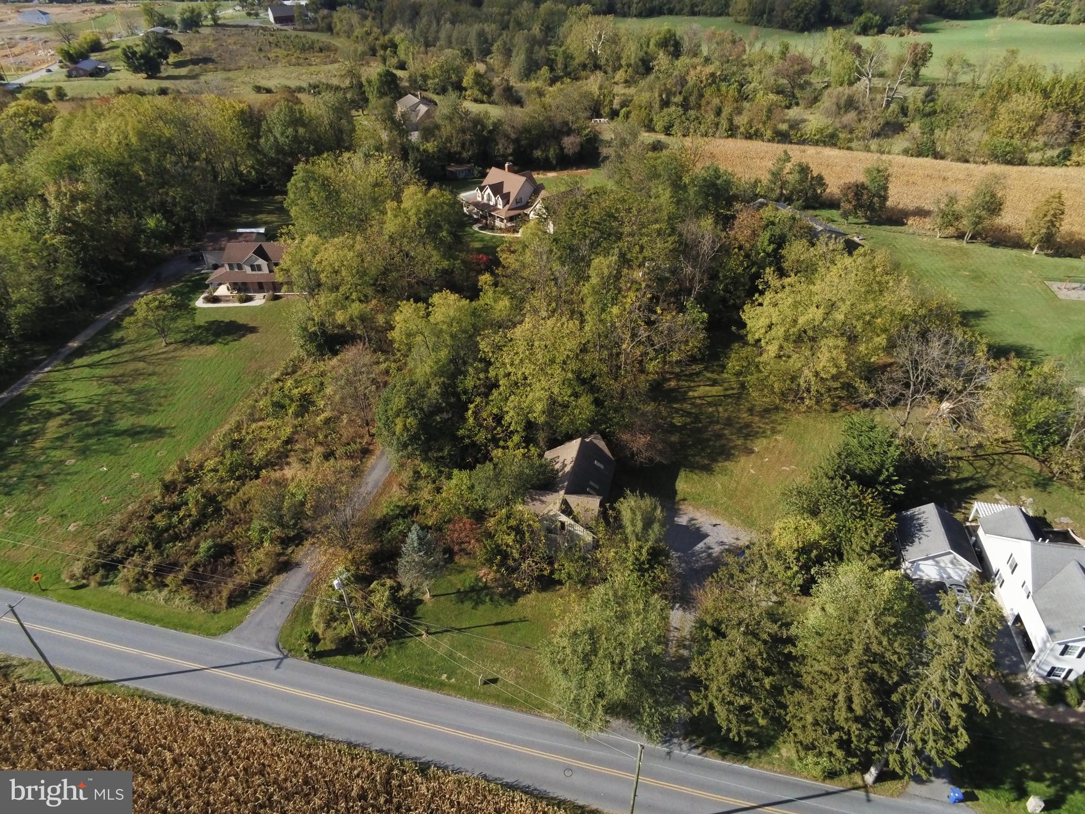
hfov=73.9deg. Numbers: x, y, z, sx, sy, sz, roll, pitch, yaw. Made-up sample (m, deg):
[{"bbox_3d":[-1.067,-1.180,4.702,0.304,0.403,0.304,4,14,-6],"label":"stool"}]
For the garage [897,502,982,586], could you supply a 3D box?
[{"bbox_3d":[42.015,14.457,77.164,7.300,4.850,6.950,6,36,10],"label":"garage"}]

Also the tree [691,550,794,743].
[{"bbox_3d":[15.007,20.063,56.869,8.000,20.500,7.800,-1,36,0],"label":"tree"}]

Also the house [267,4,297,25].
[{"bbox_3d":[-138.413,-214.542,392.315,18.000,8.800,11.500,-15,38,-19],"label":"house"}]

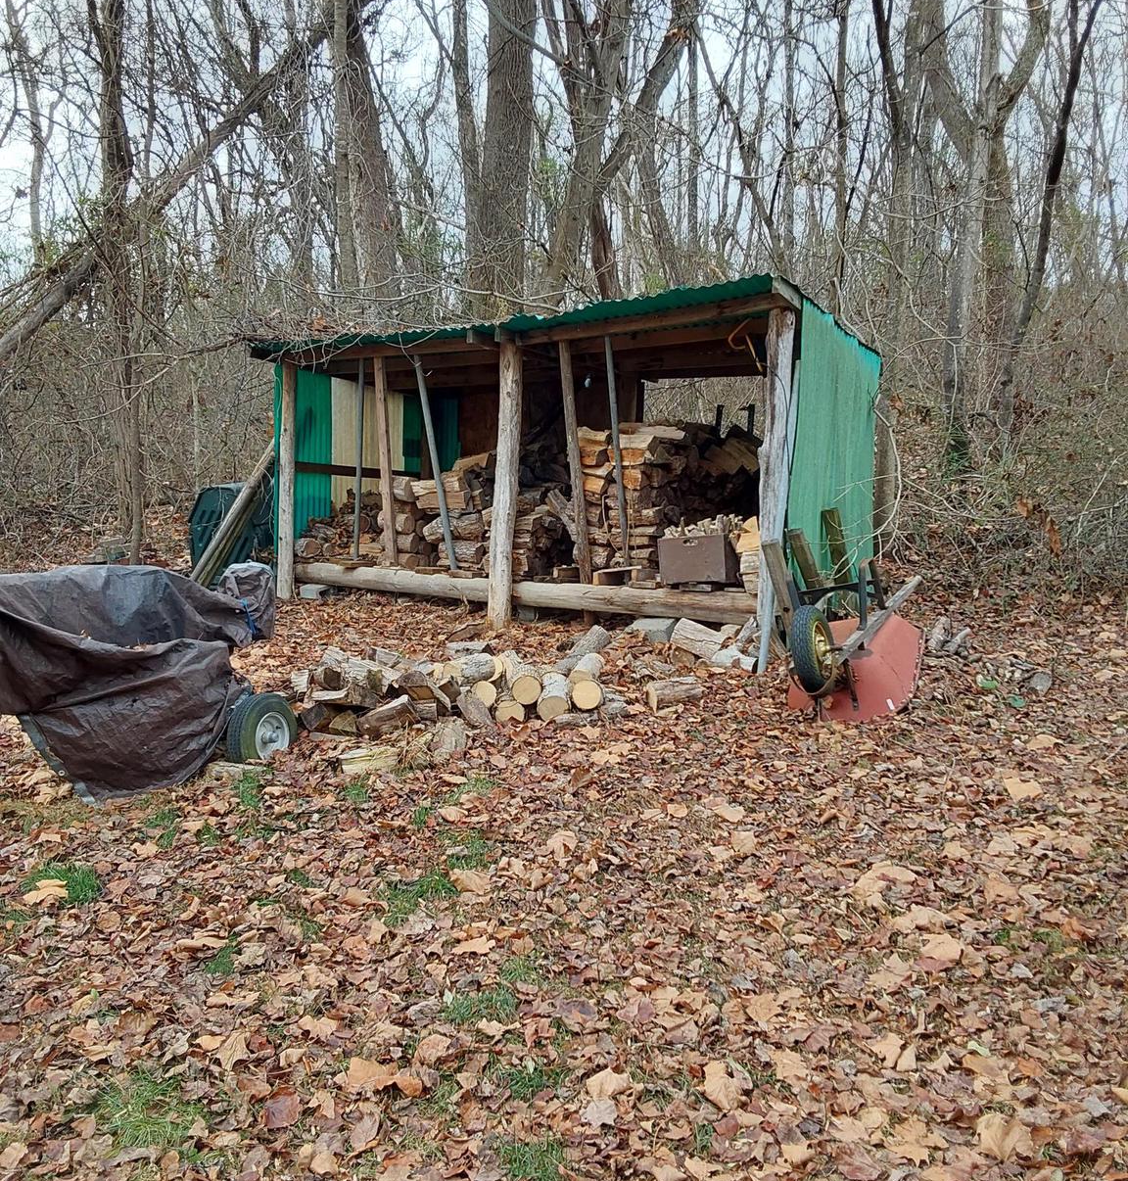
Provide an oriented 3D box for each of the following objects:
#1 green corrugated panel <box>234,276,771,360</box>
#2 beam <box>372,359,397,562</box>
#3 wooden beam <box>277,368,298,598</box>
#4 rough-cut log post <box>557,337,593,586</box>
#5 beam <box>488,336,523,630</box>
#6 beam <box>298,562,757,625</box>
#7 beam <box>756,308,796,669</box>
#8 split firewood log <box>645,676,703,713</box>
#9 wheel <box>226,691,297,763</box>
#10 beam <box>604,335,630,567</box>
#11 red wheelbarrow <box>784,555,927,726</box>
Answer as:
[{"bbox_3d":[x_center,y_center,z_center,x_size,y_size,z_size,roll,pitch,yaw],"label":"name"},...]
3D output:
[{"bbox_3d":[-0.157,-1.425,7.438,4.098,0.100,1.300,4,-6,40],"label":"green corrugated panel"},{"bbox_3d":[-1.129,-0.807,7.720,0.089,1.352,0.045,6,12,40],"label":"beam"},{"bbox_3d":[-1.884,-0.747,8.293,0.105,1.621,0.105,2,5,0],"label":"wooden beam"},{"bbox_3d":[0.069,-0.677,6.720,0.070,1.422,0.070,2,11,40],"label":"rough-cut log post"},{"bbox_3d":[-0.337,-0.609,6.981,0.130,1.680,0.130,2,5,0],"label":"beam"},{"bbox_3d":[-0.455,-0.010,7.184,3.663,0.150,0.150,4,5,40],"label":"beam"},{"bbox_3d":[0.991,-0.510,5.850,0.140,1.673,0.140,6,6,40],"label":"beam"},{"bbox_3d":[0.492,0.466,5.450,0.270,0.130,0.130,-9,9,-21],"label":"split firewood log"},{"bbox_3d":[-1.338,0.618,5.400,0.110,0.365,0.365,5,6,35],"label":"wheel"},{"bbox_3d":[0.284,-0.738,6.550,0.050,1.253,0.050,5,15,40],"label":"beam"},{"bbox_3d":[1.358,0.222,5.680,0.660,0.600,1.360,-1,11,27],"label":"red wheelbarrow"}]

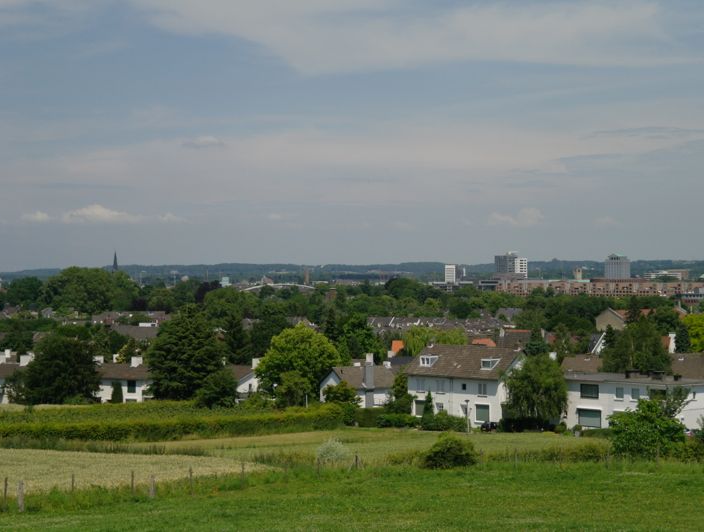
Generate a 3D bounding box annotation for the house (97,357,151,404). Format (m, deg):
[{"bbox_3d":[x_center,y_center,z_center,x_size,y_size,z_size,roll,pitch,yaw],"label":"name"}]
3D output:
[{"bbox_3d":[-35.496,17.952,236.640,10.710,8.160,8.670,0,0,27],"label":"house"}]

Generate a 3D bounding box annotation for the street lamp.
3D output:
[{"bbox_3d":[14.188,18.338,188.190,0.561,4.124,0.561,0,0,0],"label":"street lamp"}]

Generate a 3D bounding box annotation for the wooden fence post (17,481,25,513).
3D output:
[{"bbox_3d":[-12.543,8.748,58.140,0.214,1.224,0.214,0,0,0],"label":"wooden fence post"}]

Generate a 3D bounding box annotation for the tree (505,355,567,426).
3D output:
[{"bbox_3d":[22.846,15.658,190.740,7.650,9.279,7.446,0,0,0],"label":"tree"}]

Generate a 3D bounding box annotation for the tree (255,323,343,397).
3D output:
[{"bbox_3d":[-7.765,14.378,218.280,12.240,12.656,11.730,0,0,0],"label":"tree"}]

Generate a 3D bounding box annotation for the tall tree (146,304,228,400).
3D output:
[{"bbox_3d":[-23.438,13.198,218.280,11.526,15.425,11.220,0,0,0],"label":"tall tree"}]

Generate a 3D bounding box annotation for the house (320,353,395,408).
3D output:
[{"bbox_3d":[0.918,16.320,211.650,10.200,8.364,8.160,0,0,-21],"label":"house"}]

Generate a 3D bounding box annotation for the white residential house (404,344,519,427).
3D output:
[{"bbox_3d":[16.116,15.504,202.368,15.504,10.200,9.792,0,0,40],"label":"white residential house"}]

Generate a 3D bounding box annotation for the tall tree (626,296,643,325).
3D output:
[{"bbox_3d":[78.056,14.159,423.300,4.284,11.463,4.284,0,0,0],"label":"tall tree"}]

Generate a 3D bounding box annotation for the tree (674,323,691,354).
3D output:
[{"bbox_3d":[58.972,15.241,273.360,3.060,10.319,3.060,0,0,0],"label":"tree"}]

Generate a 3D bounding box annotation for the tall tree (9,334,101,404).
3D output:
[{"bbox_3d":[-41.794,15.165,215.220,12.750,11.083,11.730,0,0,0],"label":"tall tree"}]

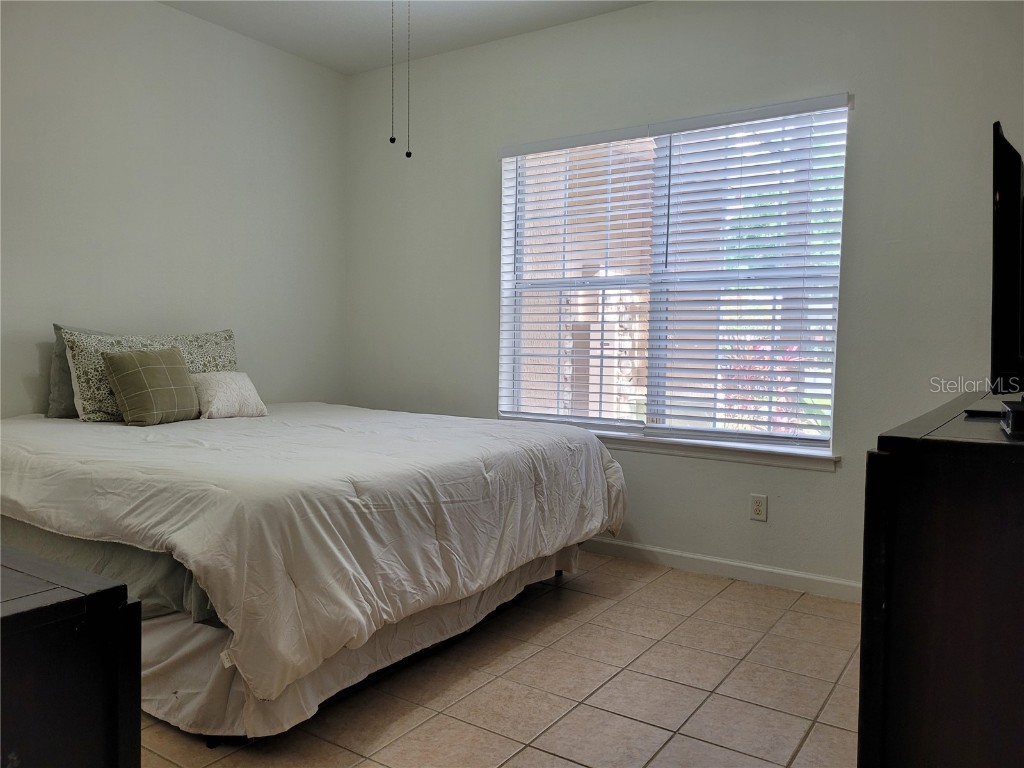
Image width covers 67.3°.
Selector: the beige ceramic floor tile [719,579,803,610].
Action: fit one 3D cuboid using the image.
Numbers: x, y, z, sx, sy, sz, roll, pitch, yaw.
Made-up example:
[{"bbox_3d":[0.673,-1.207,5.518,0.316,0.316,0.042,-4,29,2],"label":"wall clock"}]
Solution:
[{"bbox_3d":[1.087,0.932,3.378,0.299,0.012,0.288,3,4,33],"label":"beige ceramic floor tile"}]

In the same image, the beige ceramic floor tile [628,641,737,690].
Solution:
[{"bbox_3d":[0.596,0.974,2.654,0.302,0.010,0.302,3,4,33],"label":"beige ceramic floor tile"}]

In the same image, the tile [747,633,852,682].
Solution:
[{"bbox_3d":[1.008,0.967,2.708,0.299,0.012,0.299,3,4,33],"label":"tile"}]

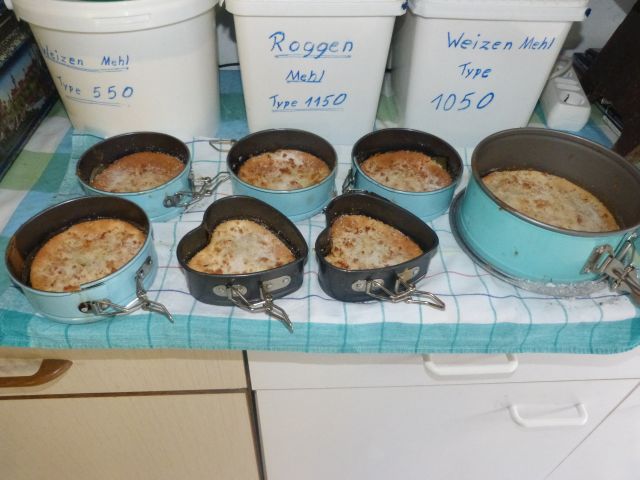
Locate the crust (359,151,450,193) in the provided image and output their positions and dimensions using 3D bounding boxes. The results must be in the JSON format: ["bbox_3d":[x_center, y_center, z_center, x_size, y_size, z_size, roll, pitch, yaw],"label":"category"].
[{"bbox_3d":[0.099,-0.073,0.554,0.108,0.022,0.108,4,44,0],"label":"crust"}]

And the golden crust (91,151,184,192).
[{"bbox_3d":[-0.204,-0.070,0.541,0.104,0.022,0.104,2,44,-2],"label":"golden crust"}]

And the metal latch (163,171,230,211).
[{"bbox_3d":[-0.138,-0.058,0.521,0.043,0.020,0.073,14,45,11],"label":"metal latch"}]

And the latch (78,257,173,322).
[{"bbox_3d":[-0.157,0.054,0.408,0.064,0.021,0.076,29,50,24],"label":"latch"}]

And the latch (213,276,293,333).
[{"bbox_3d":[-0.056,0.060,0.408,0.071,0.021,0.057,-10,46,-13],"label":"latch"}]

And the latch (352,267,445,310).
[{"bbox_3d":[0.071,0.052,0.424,0.071,0.020,0.048,-13,47,-16],"label":"latch"}]

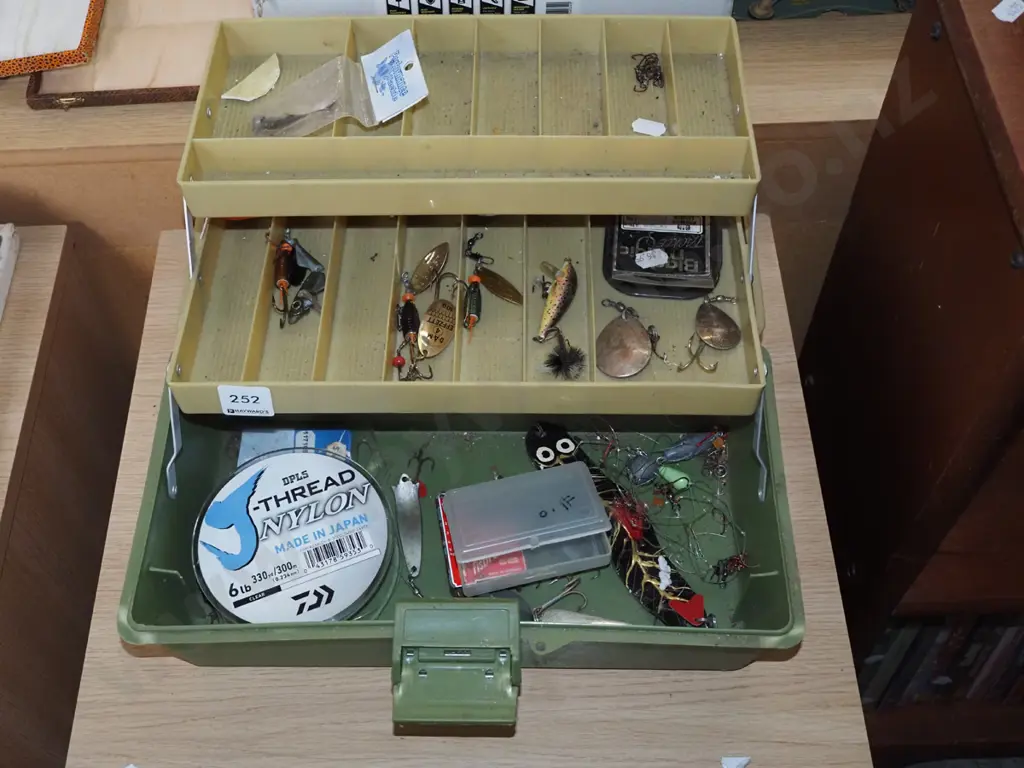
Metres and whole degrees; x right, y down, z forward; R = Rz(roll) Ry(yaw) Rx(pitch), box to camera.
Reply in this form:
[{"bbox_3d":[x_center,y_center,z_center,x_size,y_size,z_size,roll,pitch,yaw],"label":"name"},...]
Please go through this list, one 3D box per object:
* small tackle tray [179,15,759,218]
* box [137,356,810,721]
[{"bbox_3d":[-0.021,-0.148,0.618,0.295,0.028,0.128,0,56,1],"label":"small tackle tray"},{"bbox_3d":[-0.024,0.080,0.590,0.325,0.083,0.200,0,58,1],"label":"box"}]

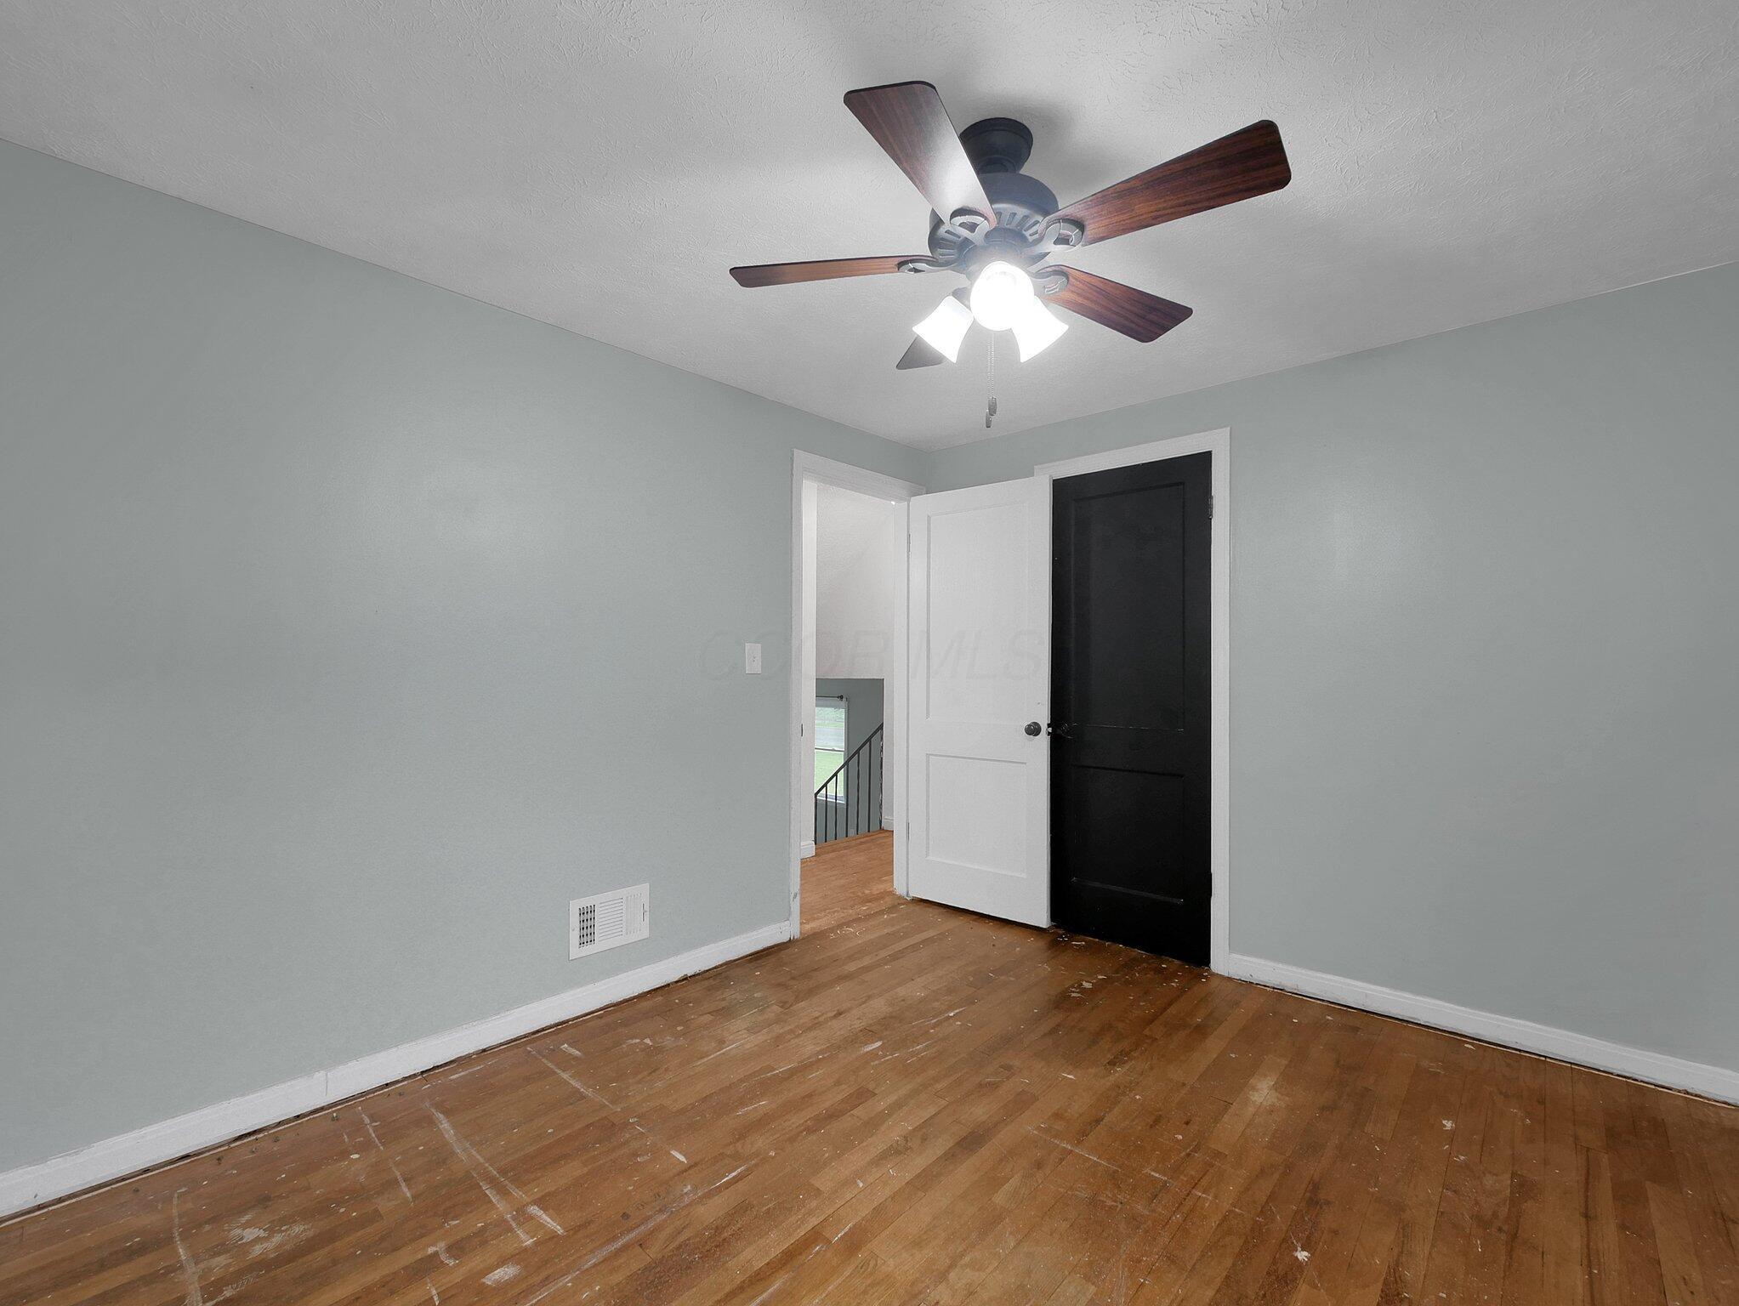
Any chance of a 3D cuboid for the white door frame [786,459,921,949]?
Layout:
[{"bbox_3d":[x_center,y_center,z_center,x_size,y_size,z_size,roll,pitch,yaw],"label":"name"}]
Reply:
[{"bbox_3d":[-0.054,0.188,3.469,0.120,2.165,0.905,0,-1,45],"label":"white door frame"}]

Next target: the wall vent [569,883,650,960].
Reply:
[{"bbox_3d":[-0.913,0.940,2.484,0.020,0.198,0.293,-1,-2,45],"label":"wall vent"}]

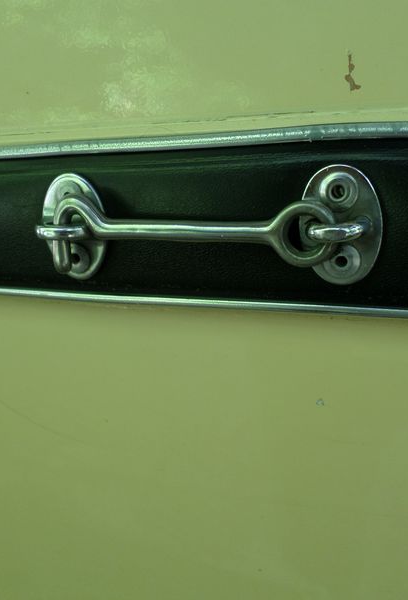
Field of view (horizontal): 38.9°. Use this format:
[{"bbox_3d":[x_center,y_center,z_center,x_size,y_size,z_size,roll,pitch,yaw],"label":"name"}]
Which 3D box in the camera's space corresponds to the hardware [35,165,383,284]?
[{"bbox_3d":[-0.004,-0.023,0.195,0.123,0.040,0.017,2,16,17],"label":"hardware"}]

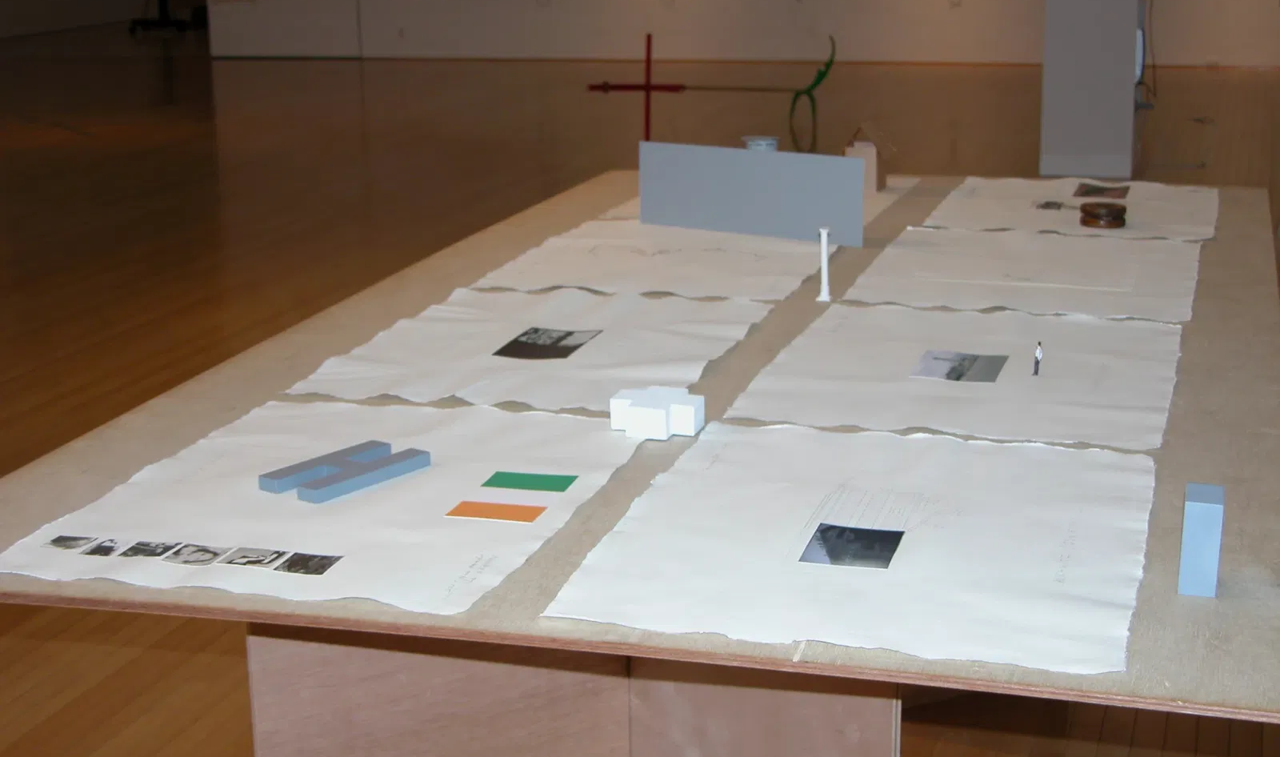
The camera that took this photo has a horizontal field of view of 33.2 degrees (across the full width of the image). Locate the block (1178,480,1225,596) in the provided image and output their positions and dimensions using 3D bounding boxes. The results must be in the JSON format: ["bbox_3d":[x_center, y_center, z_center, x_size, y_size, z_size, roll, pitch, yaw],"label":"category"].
[{"bbox_3d":[0.572,0.164,2.181,0.037,0.097,0.070,4,14,16],"label":"block"}]

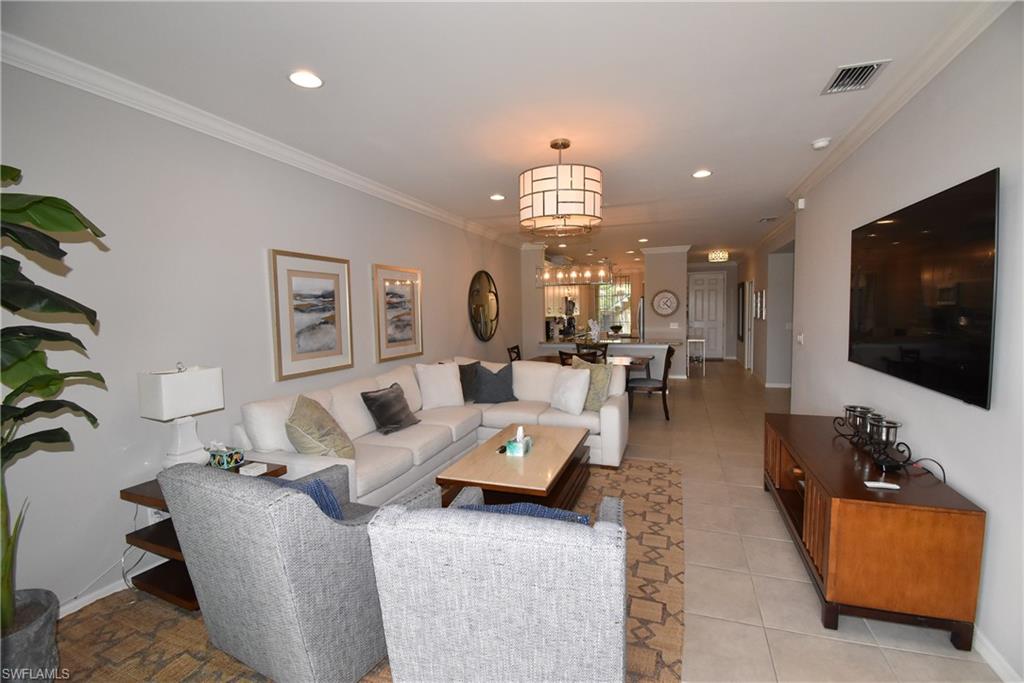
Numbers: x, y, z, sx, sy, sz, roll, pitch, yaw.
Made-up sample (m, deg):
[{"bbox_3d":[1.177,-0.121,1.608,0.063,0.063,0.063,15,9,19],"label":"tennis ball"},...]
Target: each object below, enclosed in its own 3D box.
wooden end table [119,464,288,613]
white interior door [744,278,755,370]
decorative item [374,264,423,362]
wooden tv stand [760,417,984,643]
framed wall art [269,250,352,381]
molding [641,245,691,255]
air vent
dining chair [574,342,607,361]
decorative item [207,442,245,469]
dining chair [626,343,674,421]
[{"bbox_3d":[-1.859,1.133,2.656,0.582,0.582,0.618,1,5,22],"label":"wooden end table"},{"bbox_3d":[5.480,-0.342,9.851,0.101,2.084,0.856,0,4,22],"label":"white interior door"},{"bbox_3d":[-1.251,-0.319,4.779,0.040,1.017,0.815,0,4,22],"label":"decorative item"},{"bbox_3d":[2.116,1.017,2.749,0.574,0.680,1.669,1,5,22],"label":"wooden tv stand"},{"bbox_3d":[-1.687,-0.226,3.684,0.040,1.017,0.815,0,4,22],"label":"framed wall art"},{"bbox_3d":[3.306,-1.973,9.187,1.027,0.144,0.160,1,5,22],"label":"molding"},{"bbox_3d":[1.953,-1.504,2.437,0.250,0.030,0.350,1,5,22],"label":"air vent"},{"bbox_3d":[1.236,0.542,6.668,0.490,0.960,0.580,0,4,22],"label":"dining chair"},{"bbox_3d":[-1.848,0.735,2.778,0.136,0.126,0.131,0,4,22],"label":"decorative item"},{"bbox_3d":[1.977,0.562,6.038,0.600,0.980,0.490,0,4,22],"label":"dining chair"}]

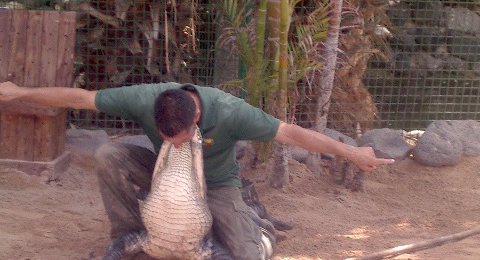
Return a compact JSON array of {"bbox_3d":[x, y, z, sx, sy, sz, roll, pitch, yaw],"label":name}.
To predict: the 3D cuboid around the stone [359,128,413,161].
[{"bbox_3d":[0.826,0.085,10.500,0.300,0.180,0.240,1,7,-11],"label":"stone"}]

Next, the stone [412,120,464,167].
[{"bbox_3d":[1.127,0.077,10.500,0.290,0.260,0.260,1,7,-11],"label":"stone"}]

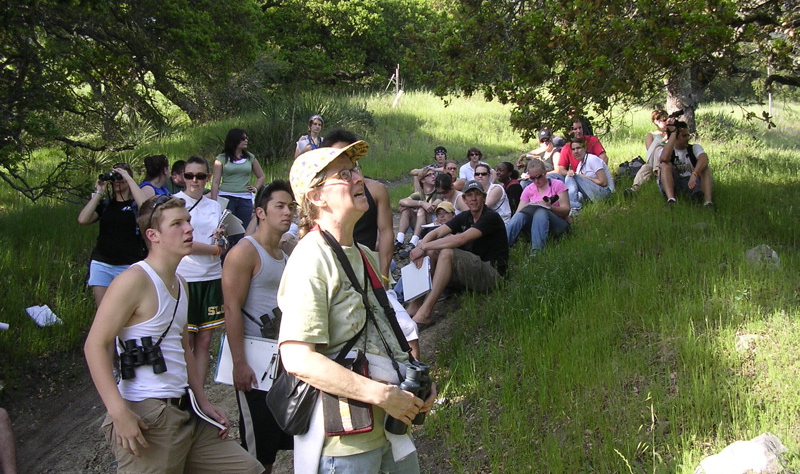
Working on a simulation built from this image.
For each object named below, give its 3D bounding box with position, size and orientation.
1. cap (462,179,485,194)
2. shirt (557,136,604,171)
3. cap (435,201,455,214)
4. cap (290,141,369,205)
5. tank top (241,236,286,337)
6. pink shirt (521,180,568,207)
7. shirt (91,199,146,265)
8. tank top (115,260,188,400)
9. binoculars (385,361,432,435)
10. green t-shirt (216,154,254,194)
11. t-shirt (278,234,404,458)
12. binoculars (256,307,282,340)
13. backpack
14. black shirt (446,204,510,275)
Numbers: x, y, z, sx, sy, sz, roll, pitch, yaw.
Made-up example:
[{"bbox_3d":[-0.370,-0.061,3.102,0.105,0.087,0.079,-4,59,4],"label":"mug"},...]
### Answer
[{"bbox_3d":[0.590,-0.401,7.050,0.180,0.130,0.250,1,3,12],"label":"cap"},{"bbox_3d":[2.005,-0.856,9.700,0.500,0.500,0.320,1,3,27],"label":"shirt"},{"bbox_3d":[0.422,-0.271,8.300,0.180,0.120,0.260,1,11,25],"label":"cap"},{"bbox_3d":[-0.211,-0.181,2.550,0.250,0.135,0.170,-29,-12,28],"label":"cap"},{"bbox_3d":[-0.669,0.283,4.400,0.230,0.560,0.330,3,4,43],"label":"tank top"},{"bbox_3d":[1.399,-0.344,8.500,0.440,0.450,0.300,1,3,22],"label":"pink shirt"},{"bbox_3d":[-2.160,-0.031,6.800,0.410,0.530,0.260,4,0,5],"label":"shirt"},{"bbox_3d":[-0.948,0.360,3.350,0.320,0.530,0.220,-3,4,-43],"label":"tank top"},{"bbox_3d":[0.021,0.416,2.270,0.065,0.170,0.165,19,11,33],"label":"binoculars"},{"bbox_3d":[-1.649,-0.629,8.700,0.400,0.410,0.240,-1,3,-18],"label":"green t-shirt"},{"bbox_3d":[-0.152,0.286,2.450,0.290,0.610,0.450,1,1,37],"label":"t-shirt"},{"bbox_3d":[-0.561,0.407,3.970,0.175,0.145,0.065,-28,15,-25],"label":"binoculars"},{"bbox_3d":[2.768,-0.831,10.500,0.370,0.320,0.270,0,1,14],"label":"backpack"},{"bbox_3d":[0.627,0.028,7.100,0.370,0.550,0.460,-15,11,-37],"label":"black shirt"}]

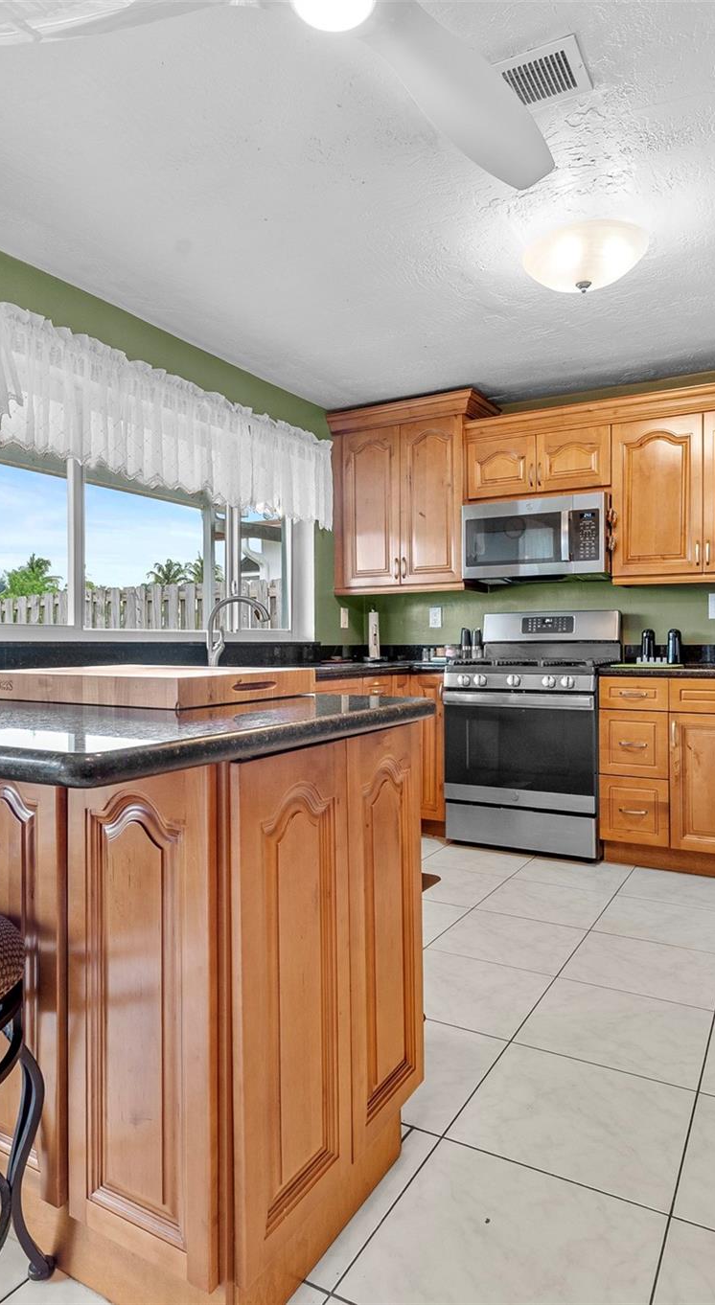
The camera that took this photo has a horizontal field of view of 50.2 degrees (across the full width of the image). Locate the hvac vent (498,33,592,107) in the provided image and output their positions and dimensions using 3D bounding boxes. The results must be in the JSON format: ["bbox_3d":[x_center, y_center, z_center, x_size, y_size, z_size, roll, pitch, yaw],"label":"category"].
[{"bbox_3d":[0.433,-1.396,1.876,0.200,0.028,0.248,0,1,30],"label":"hvac vent"}]

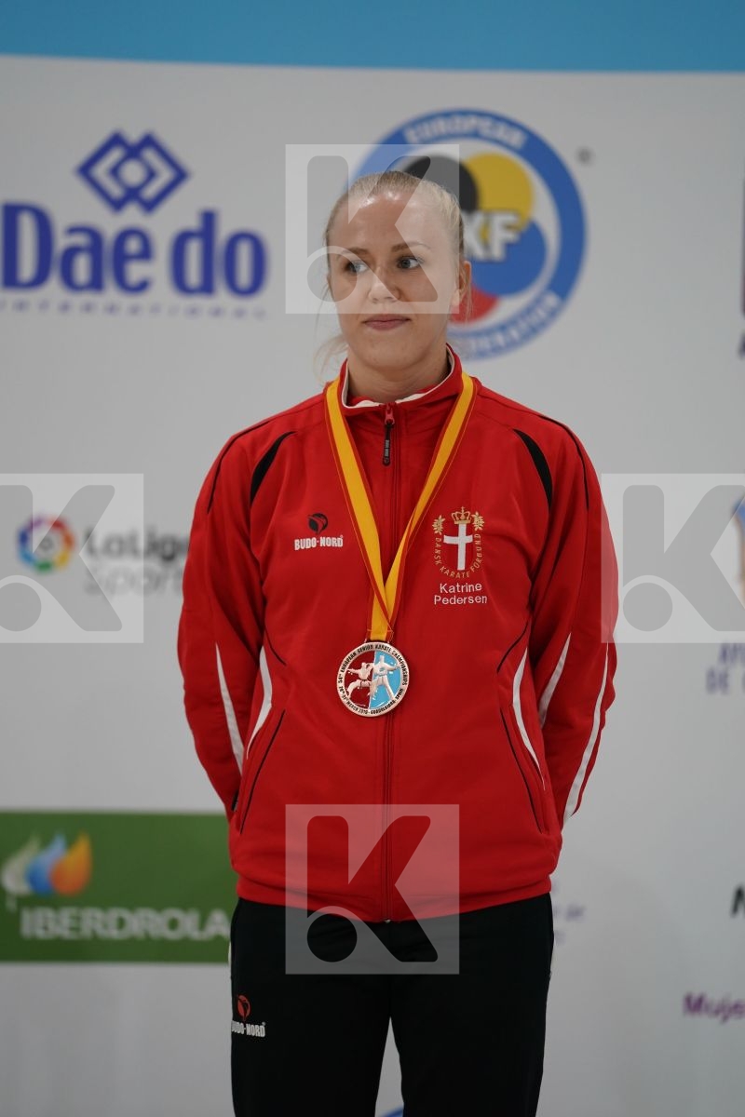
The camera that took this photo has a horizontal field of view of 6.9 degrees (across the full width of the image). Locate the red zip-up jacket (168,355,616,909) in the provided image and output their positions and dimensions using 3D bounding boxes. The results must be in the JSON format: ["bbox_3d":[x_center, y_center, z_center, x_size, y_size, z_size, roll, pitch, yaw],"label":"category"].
[{"bbox_3d":[0.029,0.089,7.170,0.505,0.660,0.310,1,0,7],"label":"red zip-up jacket"}]

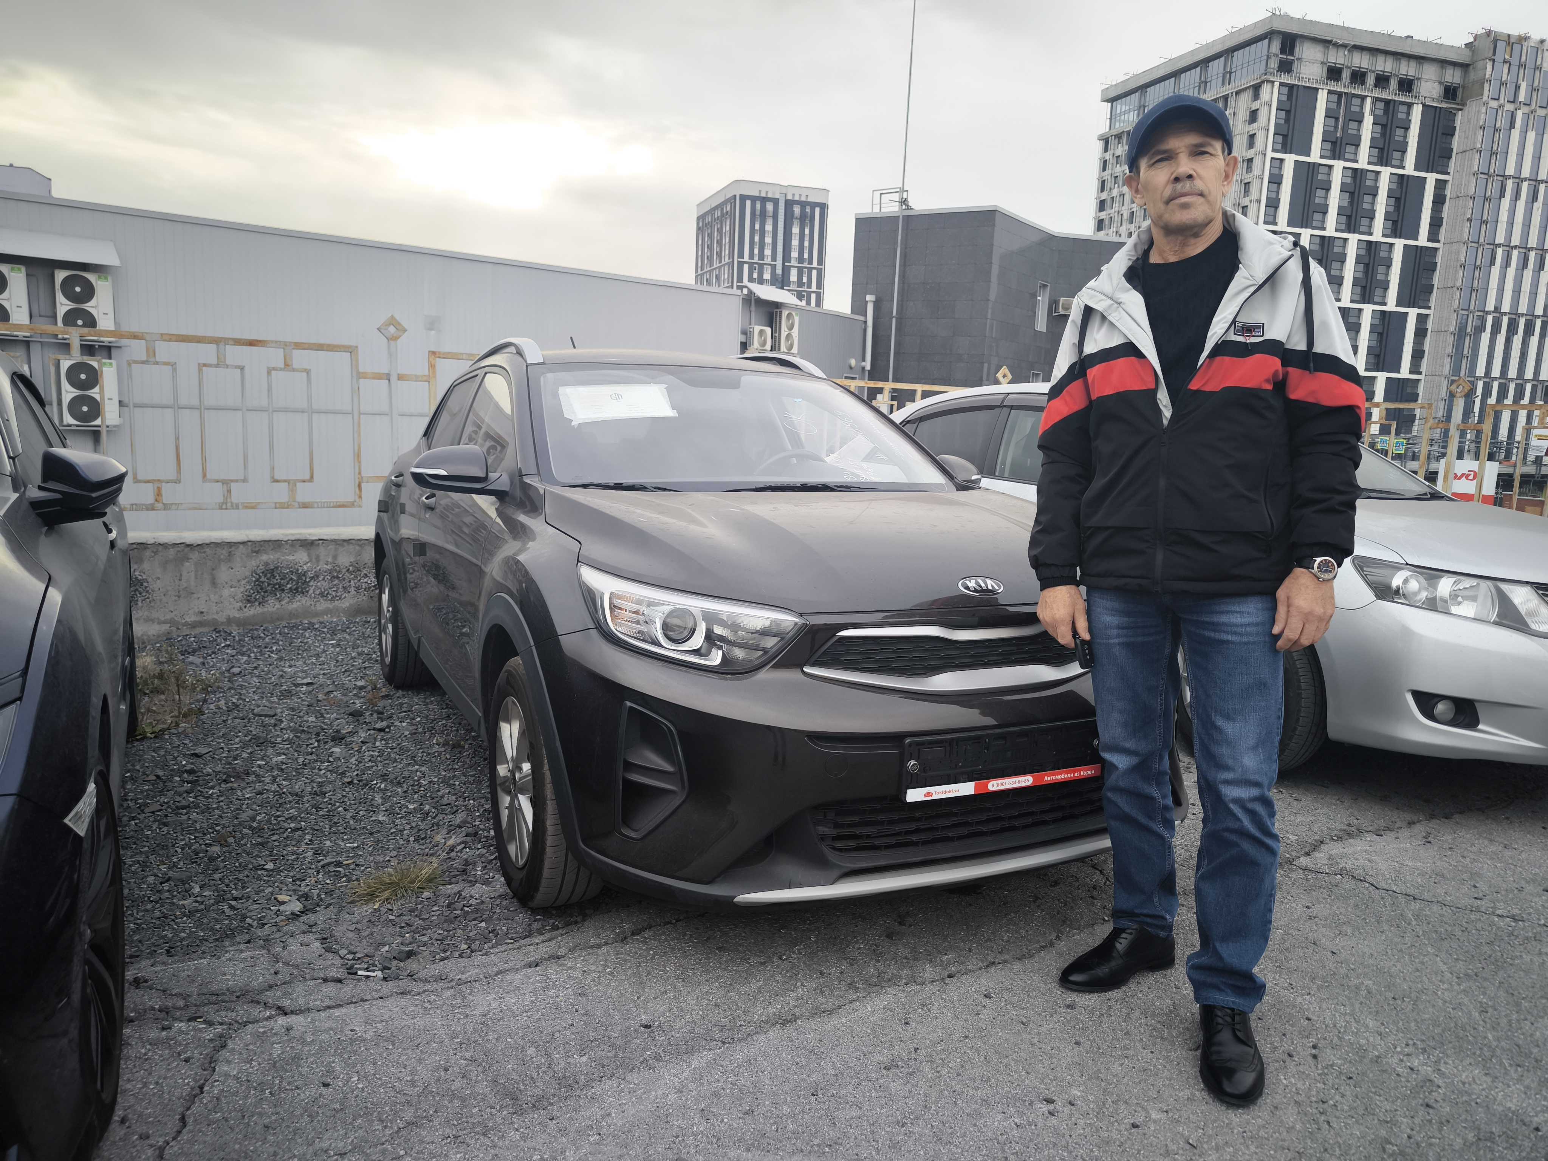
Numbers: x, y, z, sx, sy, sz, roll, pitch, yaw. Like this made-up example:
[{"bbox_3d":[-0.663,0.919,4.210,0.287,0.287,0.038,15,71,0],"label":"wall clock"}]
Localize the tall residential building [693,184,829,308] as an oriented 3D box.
[{"bbox_3d":[-5.004,-76.969,299.337,24.800,57.000,39.300,-1,10,-18],"label":"tall residential building"}]

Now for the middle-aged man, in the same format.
[{"bbox_3d":[0.783,0.002,2.061,0.600,1.780,0.460,8,11,33],"label":"middle-aged man"}]

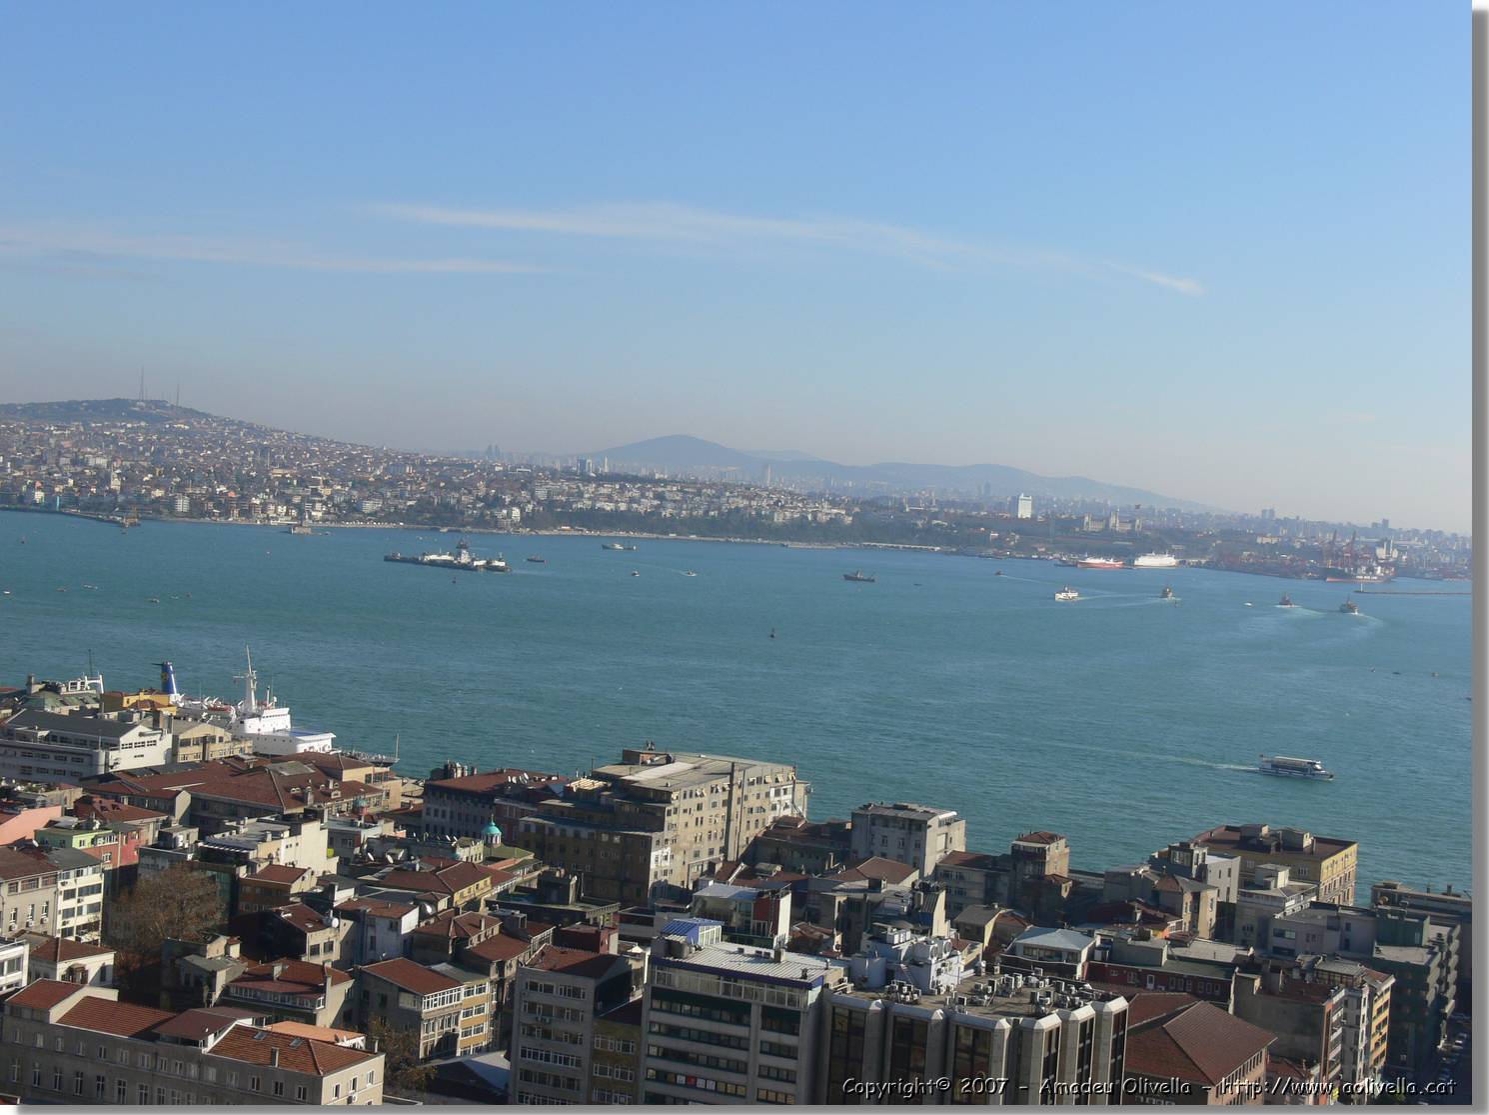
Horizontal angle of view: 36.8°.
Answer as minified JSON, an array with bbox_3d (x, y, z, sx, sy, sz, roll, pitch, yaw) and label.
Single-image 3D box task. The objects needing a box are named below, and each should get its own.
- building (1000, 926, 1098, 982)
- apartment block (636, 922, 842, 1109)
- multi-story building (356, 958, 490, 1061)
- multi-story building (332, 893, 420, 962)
[{"bbox_3d":[55.860,75.640,410.330,13.900,15.000,13.000,5,2,18],"label":"building"},{"bbox_3d":[-0.440,64.900,297.480,21.300,27.700,12.000,5,2,19],"label":"apartment block"},{"bbox_3d":[-49.210,69.600,344.880,12.900,13.000,14.700,6,2,36],"label":"multi-story building"},{"bbox_3d":[-62.270,65.650,374.430,12.200,16.000,11.000,4,2,7],"label":"multi-story building"}]

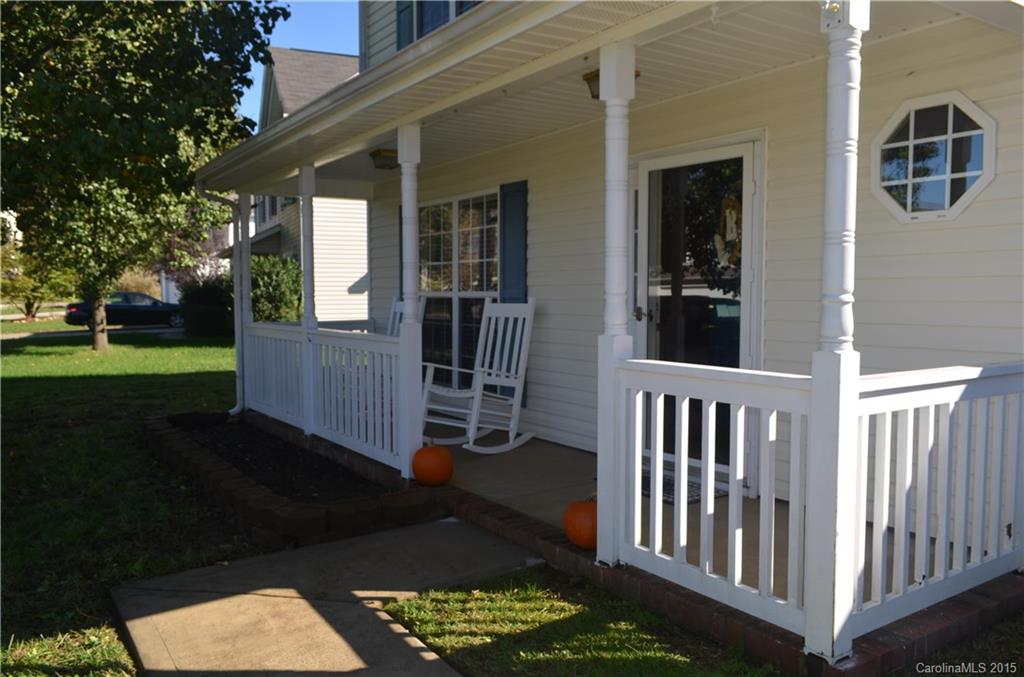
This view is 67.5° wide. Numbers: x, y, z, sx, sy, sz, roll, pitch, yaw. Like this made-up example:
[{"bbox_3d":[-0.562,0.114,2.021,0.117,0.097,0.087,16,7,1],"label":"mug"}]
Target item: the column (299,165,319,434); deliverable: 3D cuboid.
[{"bbox_3d":[-1.664,-0.295,6.325,0.101,2.218,0.101,-2,4,-35],"label":"column"}]

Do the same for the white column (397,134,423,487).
[{"bbox_3d":[-0.640,-0.214,4.855,0.101,2.218,0.101,-2,4,-35],"label":"white column"}]

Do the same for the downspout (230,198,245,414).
[{"bbox_3d":[-2.789,-0.329,7.755,0.103,2.216,0.074,-2,4,-35],"label":"downspout"}]

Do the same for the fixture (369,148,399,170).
[{"bbox_3d":[-1.107,-1.588,6.839,0.236,0.153,0.246,-2,4,-35],"label":"fixture"}]

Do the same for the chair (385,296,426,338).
[{"bbox_3d":[-1.222,0.190,7.265,0.788,1.152,0.611,-3,4,-43],"label":"chair"}]

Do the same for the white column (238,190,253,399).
[{"bbox_3d":[-2.699,-0.377,7.812,0.101,2.218,0.101,-2,4,-35],"label":"white column"}]

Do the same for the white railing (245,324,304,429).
[{"bbox_3d":[-2.176,0.314,7.108,0.064,0.872,1.712,-2,4,-35],"label":"white railing"}]

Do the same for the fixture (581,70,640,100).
[{"bbox_3d":[0.579,-1.453,4.392,0.236,0.153,0.246,-2,4,-35],"label":"fixture"}]

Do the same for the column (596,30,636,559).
[{"bbox_3d":[0.446,-0.129,3.296,0.101,2.218,0.101,-2,4,-35],"label":"column"}]

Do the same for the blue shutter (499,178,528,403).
[{"bbox_3d":[-0.006,-0.380,6.527,0.035,1.886,0.412,-2,4,-35],"label":"blue shutter"}]

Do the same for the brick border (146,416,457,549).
[{"bbox_3d":[-1.966,0.914,5.850,1.005,0.158,4.255,-2,4,-35],"label":"brick border"}]

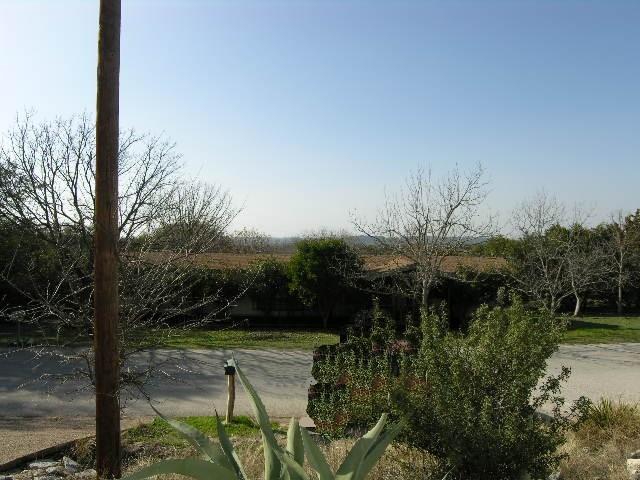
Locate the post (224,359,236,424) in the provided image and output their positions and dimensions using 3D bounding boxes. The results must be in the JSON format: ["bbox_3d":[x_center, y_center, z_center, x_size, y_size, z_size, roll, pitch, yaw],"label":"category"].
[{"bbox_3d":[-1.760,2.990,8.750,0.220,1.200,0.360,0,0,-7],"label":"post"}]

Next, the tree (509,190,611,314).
[{"bbox_3d":[11.650,0.630,21.500,4.850,5.900,4.400,0,0,0],"label":"tree"}]

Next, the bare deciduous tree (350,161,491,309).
[{"bbox_3d":[4.280,0.150,18.600,5.850,6.600,5.200,0,0,0],"label":"bare deciduous tree"}]

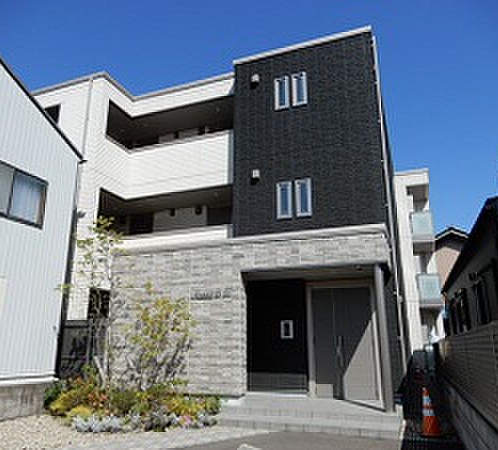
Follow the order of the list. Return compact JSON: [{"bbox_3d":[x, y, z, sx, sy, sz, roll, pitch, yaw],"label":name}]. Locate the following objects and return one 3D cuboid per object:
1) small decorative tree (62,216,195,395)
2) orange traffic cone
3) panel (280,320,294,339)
[{"bbox_3d":[-2.476,1.684,8.831,2.650,3.850,1.700,-7,-17,22],"label":"small decorative tree"},{"bbox_3d":[2.783,2.885,6.423,0.320,0.710,0.320,-7,-17,22],"label":"orange traffic cone"},{"bbox_3d":[0.898,2.507,9.944,0.300,0.410,0.050,-7,-17,22],"label":"panel"}]

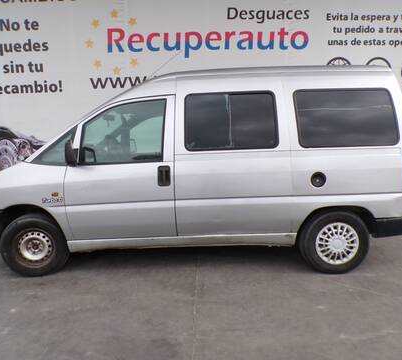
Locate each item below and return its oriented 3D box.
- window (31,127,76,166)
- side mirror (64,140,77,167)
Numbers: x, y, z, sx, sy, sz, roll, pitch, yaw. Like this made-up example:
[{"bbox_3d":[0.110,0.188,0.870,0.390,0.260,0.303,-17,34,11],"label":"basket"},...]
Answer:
[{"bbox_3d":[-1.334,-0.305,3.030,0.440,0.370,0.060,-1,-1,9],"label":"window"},{"bbox_3d":[-1.126,-0.230,2.894,0.090,0.220,0.170,-1,8,2],"label":"side mirror"}]

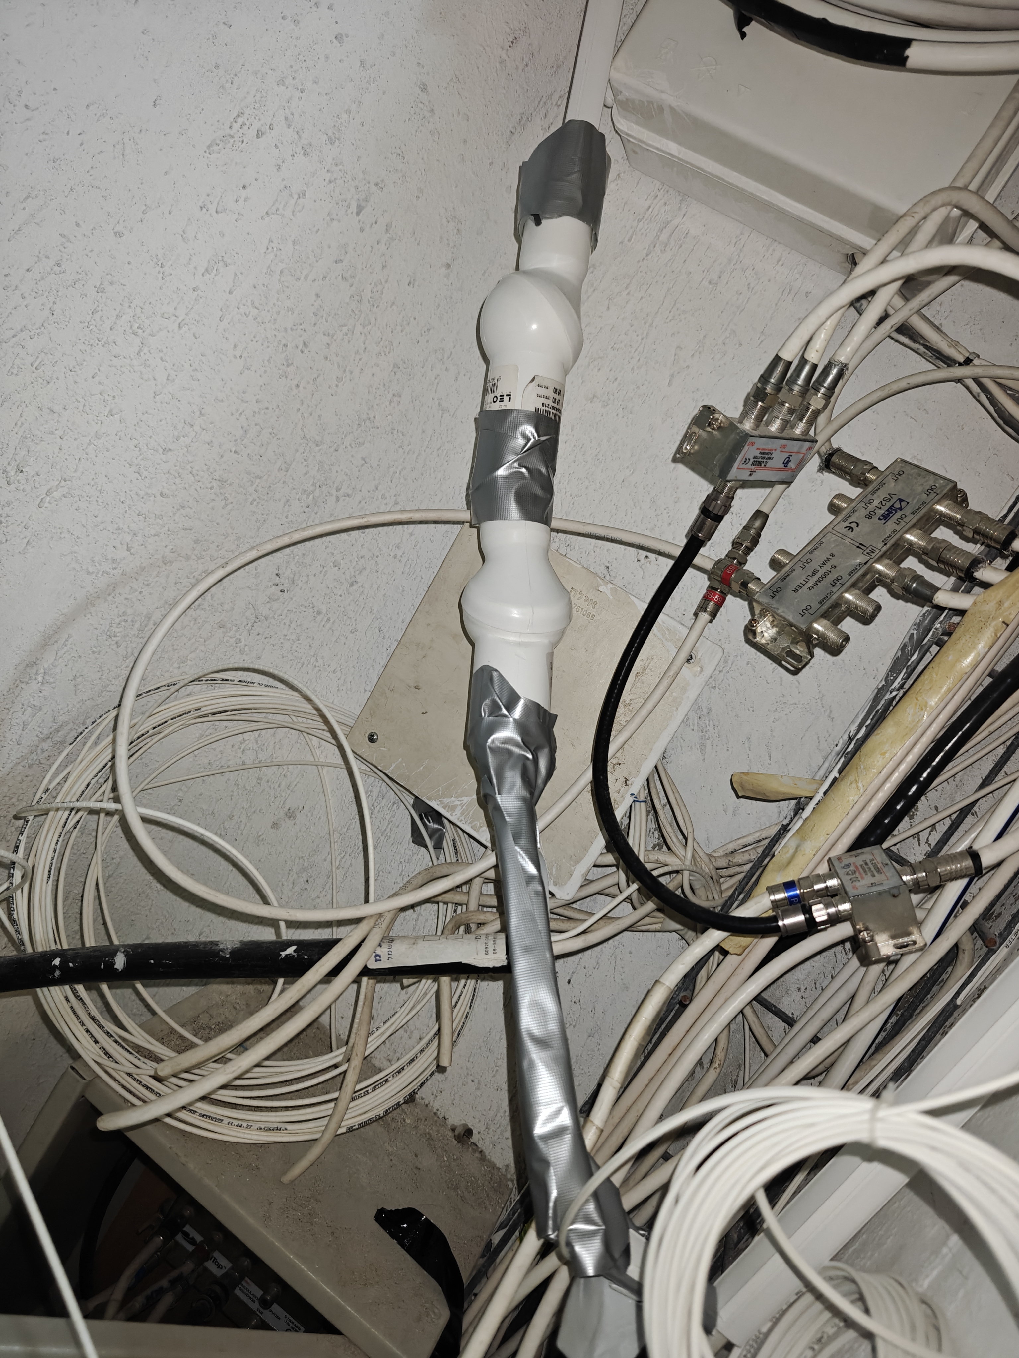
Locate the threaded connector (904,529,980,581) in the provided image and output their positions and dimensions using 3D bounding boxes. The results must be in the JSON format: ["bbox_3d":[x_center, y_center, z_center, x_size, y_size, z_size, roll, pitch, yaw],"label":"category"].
[{"bbox_3d":[0.216,-0.064,0.453,0.012,0.012,0.037,3,30,-50],"label":"threaded connector"}]

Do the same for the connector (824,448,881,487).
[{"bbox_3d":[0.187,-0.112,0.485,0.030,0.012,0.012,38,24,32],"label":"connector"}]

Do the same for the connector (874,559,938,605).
[{"bbox_3d":[0.200,-0.050,0.456,0.035,0.012,0.012,39,20,34],"label":"connector"}]

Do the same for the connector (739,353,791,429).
[{"bbox_3d":[0.117,-0.130,0.410,0.012,0.034,0.012,26,37,7],"label":"connector"}]

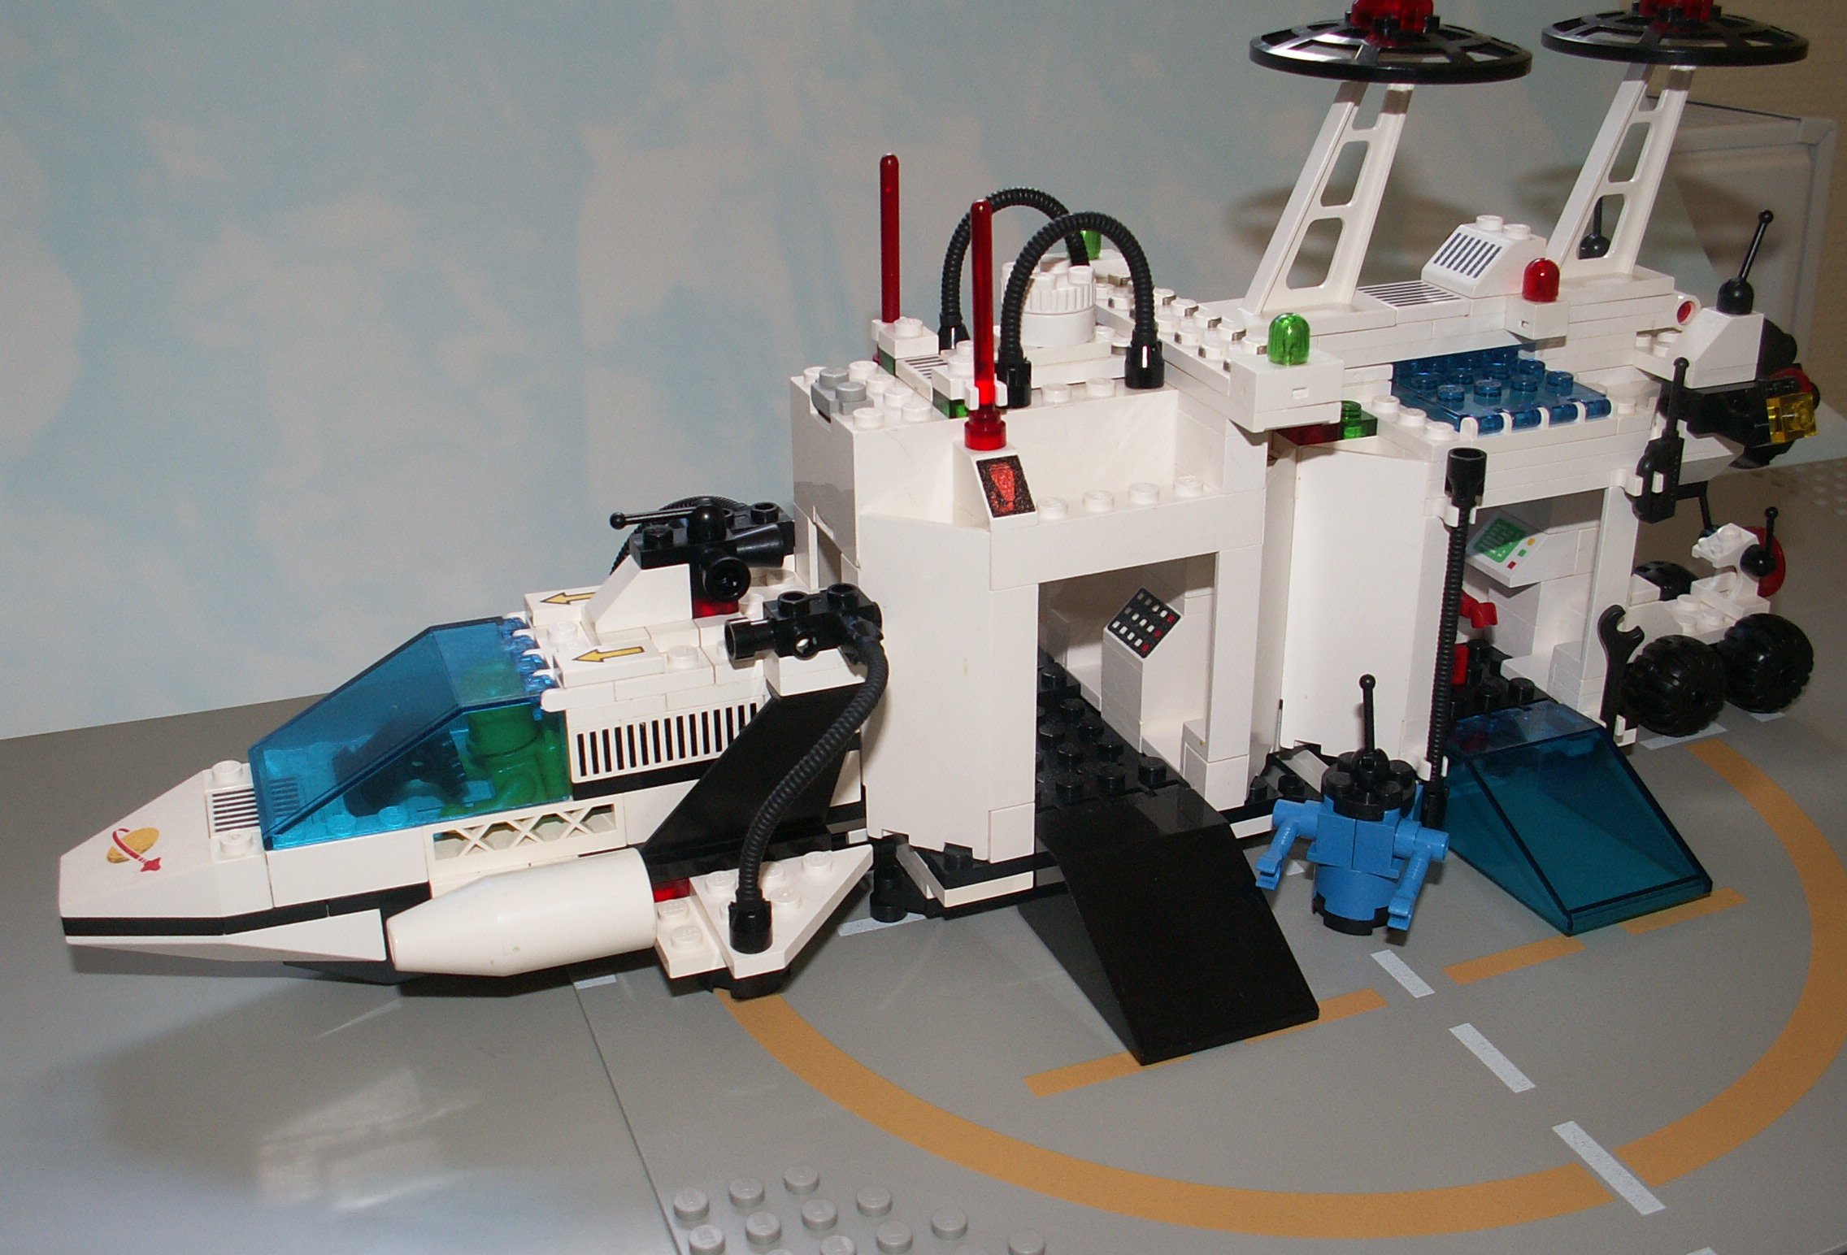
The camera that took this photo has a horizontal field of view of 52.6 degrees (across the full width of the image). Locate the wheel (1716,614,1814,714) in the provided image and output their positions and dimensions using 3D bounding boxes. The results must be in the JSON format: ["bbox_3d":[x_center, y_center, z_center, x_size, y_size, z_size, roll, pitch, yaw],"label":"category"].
[{"bbox_3d":[0.176,0.008,0.390,0.021,0.021,0.015,-10,26,-18],"label":"wheel"}]

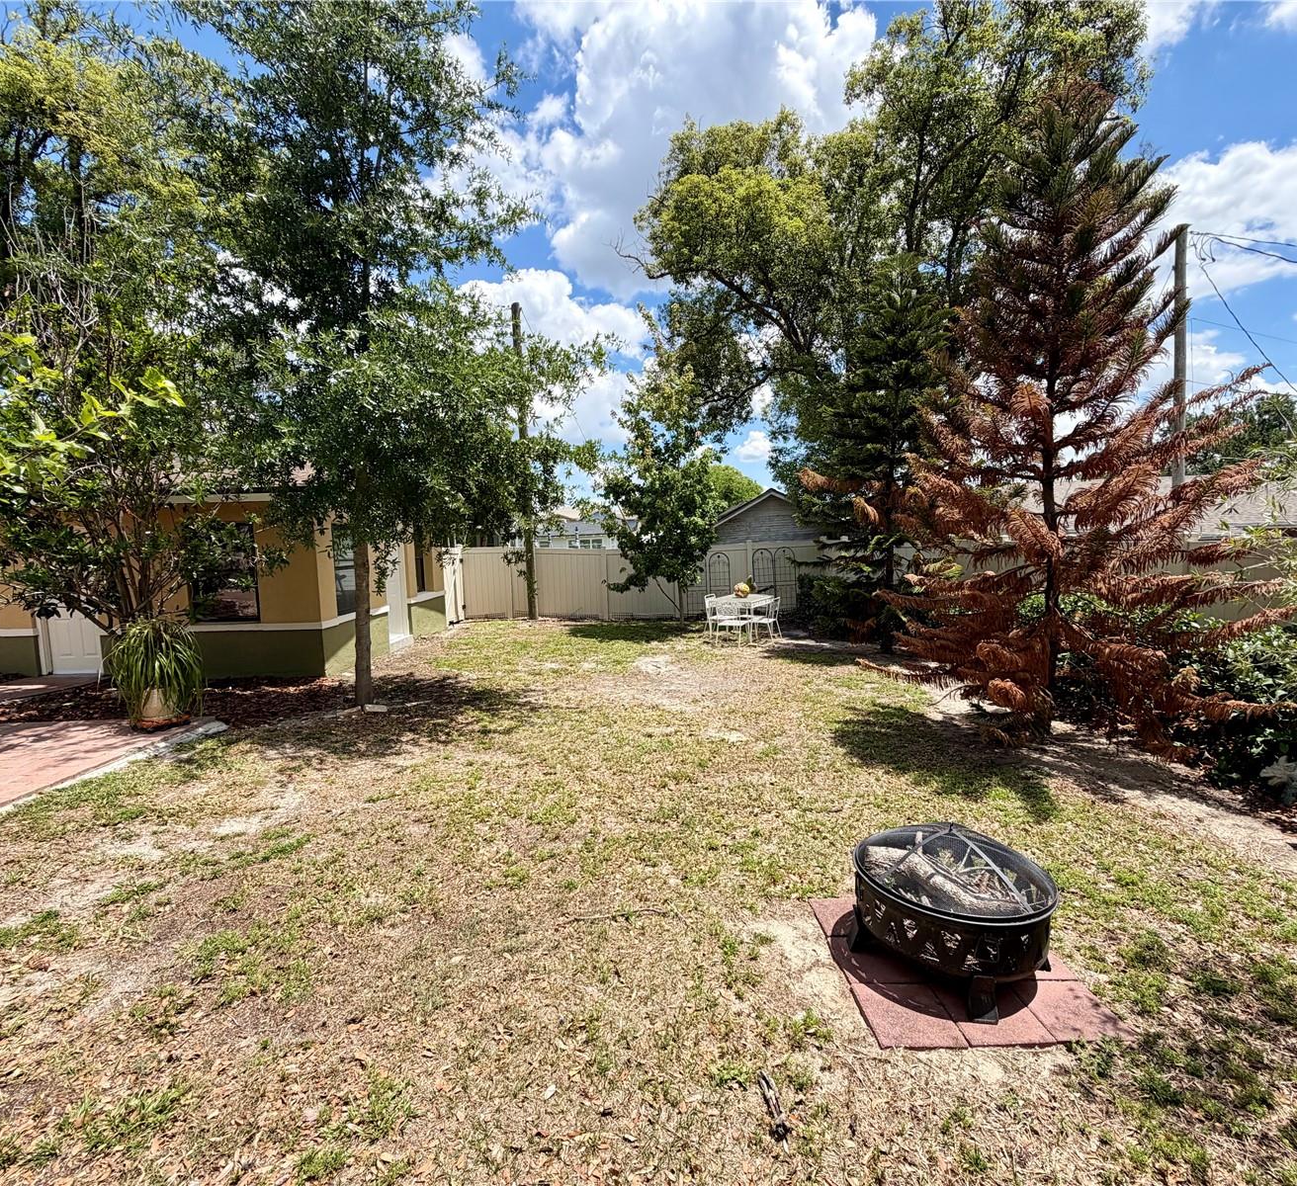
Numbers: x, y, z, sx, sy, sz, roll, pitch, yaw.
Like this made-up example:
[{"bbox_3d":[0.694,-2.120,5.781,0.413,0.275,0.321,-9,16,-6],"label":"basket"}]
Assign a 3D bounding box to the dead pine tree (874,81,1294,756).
[{"bbox_3d":[3.530,-1.485,5.457,3.200,5.520,3.100,-2,5,0],"label":"dead pine tree"}]

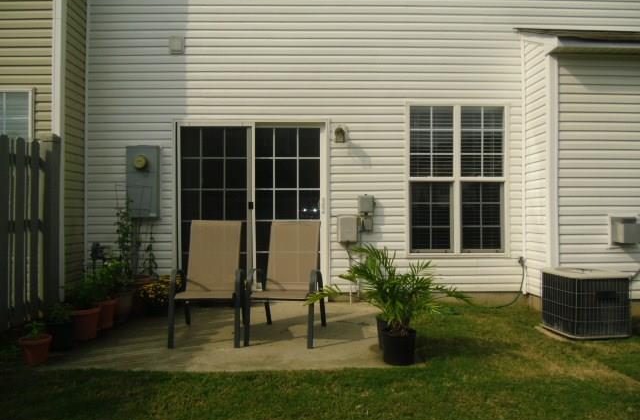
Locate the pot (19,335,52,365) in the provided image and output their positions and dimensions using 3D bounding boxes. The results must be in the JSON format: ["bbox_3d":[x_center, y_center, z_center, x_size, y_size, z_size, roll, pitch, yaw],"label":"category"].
[{"bbox_3d":[-2.064,1.013,3.620,0.238,0.190,0.238,0,-1,-1],"label":"pot"}]

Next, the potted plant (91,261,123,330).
[{"bbox_3d":[-1.990,0.801,4.670,0.280,0.610,0.280,0,-1,-1],"label":"potted plant"}]

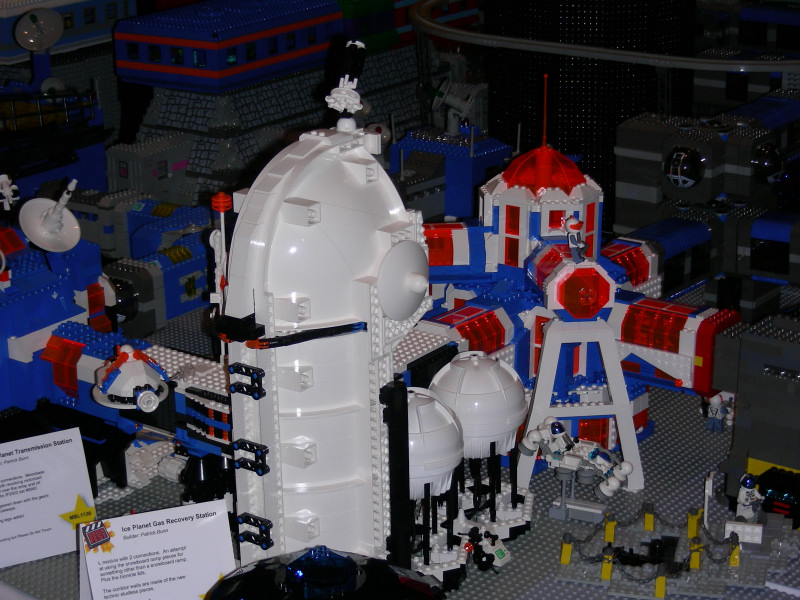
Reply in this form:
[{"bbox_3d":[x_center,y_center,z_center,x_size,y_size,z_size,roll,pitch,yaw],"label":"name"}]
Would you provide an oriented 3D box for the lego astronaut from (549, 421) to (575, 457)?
[{"bbox_3d":[0.149,0.129,1.688,0.022,0.034,0.023,-6,10,38],"label":"lego astronaut"}]

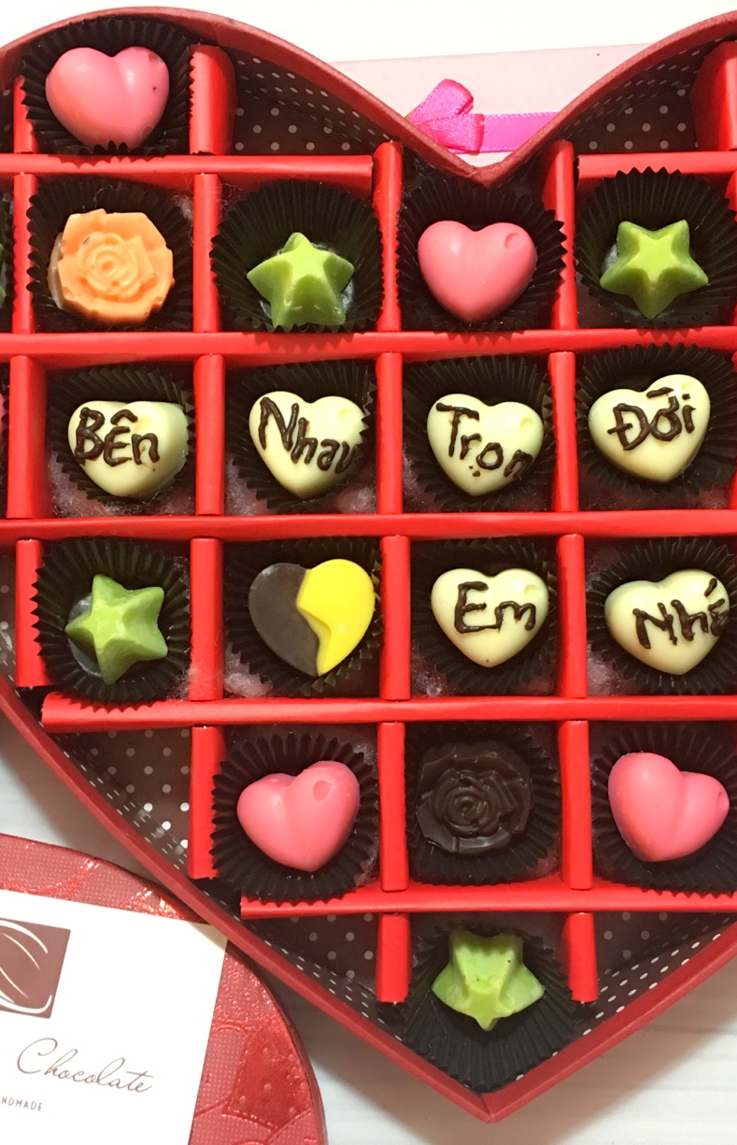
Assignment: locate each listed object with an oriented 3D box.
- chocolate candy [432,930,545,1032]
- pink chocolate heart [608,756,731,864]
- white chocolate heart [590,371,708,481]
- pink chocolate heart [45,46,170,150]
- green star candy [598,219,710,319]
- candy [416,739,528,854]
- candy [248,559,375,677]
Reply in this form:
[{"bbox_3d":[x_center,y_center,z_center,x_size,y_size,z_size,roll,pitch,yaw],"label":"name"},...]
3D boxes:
[{"bbox_3d":[0.027,0.093,0.286,0.026,0.015,0.024,-1,98,0],"label":"chocolate candy"},{"bbox_3d":[0.067,0.055,0.288,0.029,0.015,0.023,22,86,1],"label":"pink chocolate heart"},{"bbox_3d":[0.065,-0.034,0.290,0.027,0.014,0.024,-12,86,-1],"label":"white chocolate heart"},{"bbox_3d":[-0.058,-0.109,0.287,0.028,0.014,0.025,-4,89,-16],"label":"pink chocolate heart"},{"bbox_3d":[0.066,-0.072,0.296,0.026,0.013,0.025,0,90,11],"label":"green star candy"},{"bbox_3d":[0.023,0.051,0.287,0.028,0.013,0.027,0,88,7],"label":"candy"},{"bbox_3d":[-0.012,0.011,0.292,0.028,0.013,0.026,-7,86,-1],"label":"candy"}]

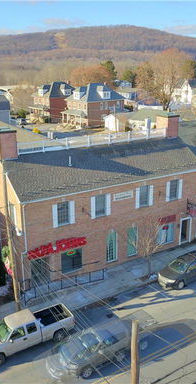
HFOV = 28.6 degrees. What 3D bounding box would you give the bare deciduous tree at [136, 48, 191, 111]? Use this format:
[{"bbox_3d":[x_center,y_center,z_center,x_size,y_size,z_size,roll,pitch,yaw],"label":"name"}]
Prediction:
[{"bbox_3d":[22.502,-36.771,128.902,18.533,20.940,18.533,-1,17,0],"label":"bare deciduous tree"}]

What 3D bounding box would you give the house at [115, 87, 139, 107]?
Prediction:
[{"bbox_3d":[10.620,-35.399,143.311,9.500,8.200,8.500,-11,21,-30],"label":"house"}]

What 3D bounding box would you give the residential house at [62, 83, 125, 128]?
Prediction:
[{"bbox_3d":[-1.606,-24.388,106.423,14.000,10.950,12.000,-11,21,-29],"label":"residential house"}]

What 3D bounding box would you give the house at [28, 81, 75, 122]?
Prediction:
[{"bbox_3d":[-13.239,-28.469,121.158,13.800,11.100,11.400,-11,21,-29],"label":"house"}]

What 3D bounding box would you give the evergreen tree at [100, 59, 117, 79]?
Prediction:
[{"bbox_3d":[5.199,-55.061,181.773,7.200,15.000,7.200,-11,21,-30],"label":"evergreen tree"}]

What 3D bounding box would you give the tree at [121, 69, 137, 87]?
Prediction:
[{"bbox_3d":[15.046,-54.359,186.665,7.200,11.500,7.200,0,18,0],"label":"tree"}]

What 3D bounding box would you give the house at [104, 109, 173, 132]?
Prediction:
[{"bbox_3d":[10.636,-17.836,95.956,16.100,4.600,11.000,-11,20,-30],"label":"house"}]

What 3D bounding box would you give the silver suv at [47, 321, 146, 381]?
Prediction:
[{"bbox_3d":[0.073,7.555,19.347,4.700,1.720,1.870,-11,20,-30],"label":"silver suv"}]

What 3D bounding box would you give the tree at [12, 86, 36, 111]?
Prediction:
[{"bbox_3d":[-28.382,-35.364,146.825,9.246,9.110,9.246,-11,20,-30],"label":"tree"}]

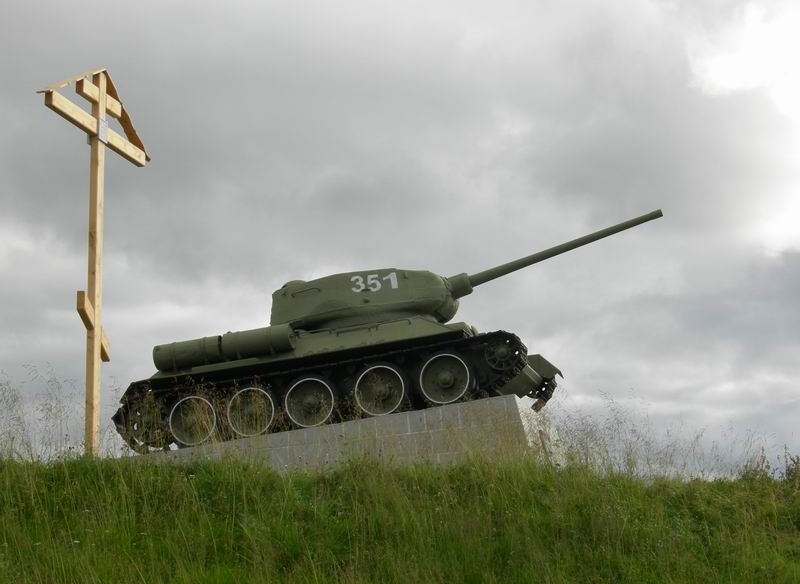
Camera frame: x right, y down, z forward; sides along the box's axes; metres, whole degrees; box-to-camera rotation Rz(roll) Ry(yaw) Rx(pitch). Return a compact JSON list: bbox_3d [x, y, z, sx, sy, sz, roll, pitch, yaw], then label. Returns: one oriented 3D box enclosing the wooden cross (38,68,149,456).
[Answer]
[{"bbox_3d":[-4.314,-0.439,24.200,0.260,5.744,3.008,-6,-15,17],"label":"wooden cross"}]

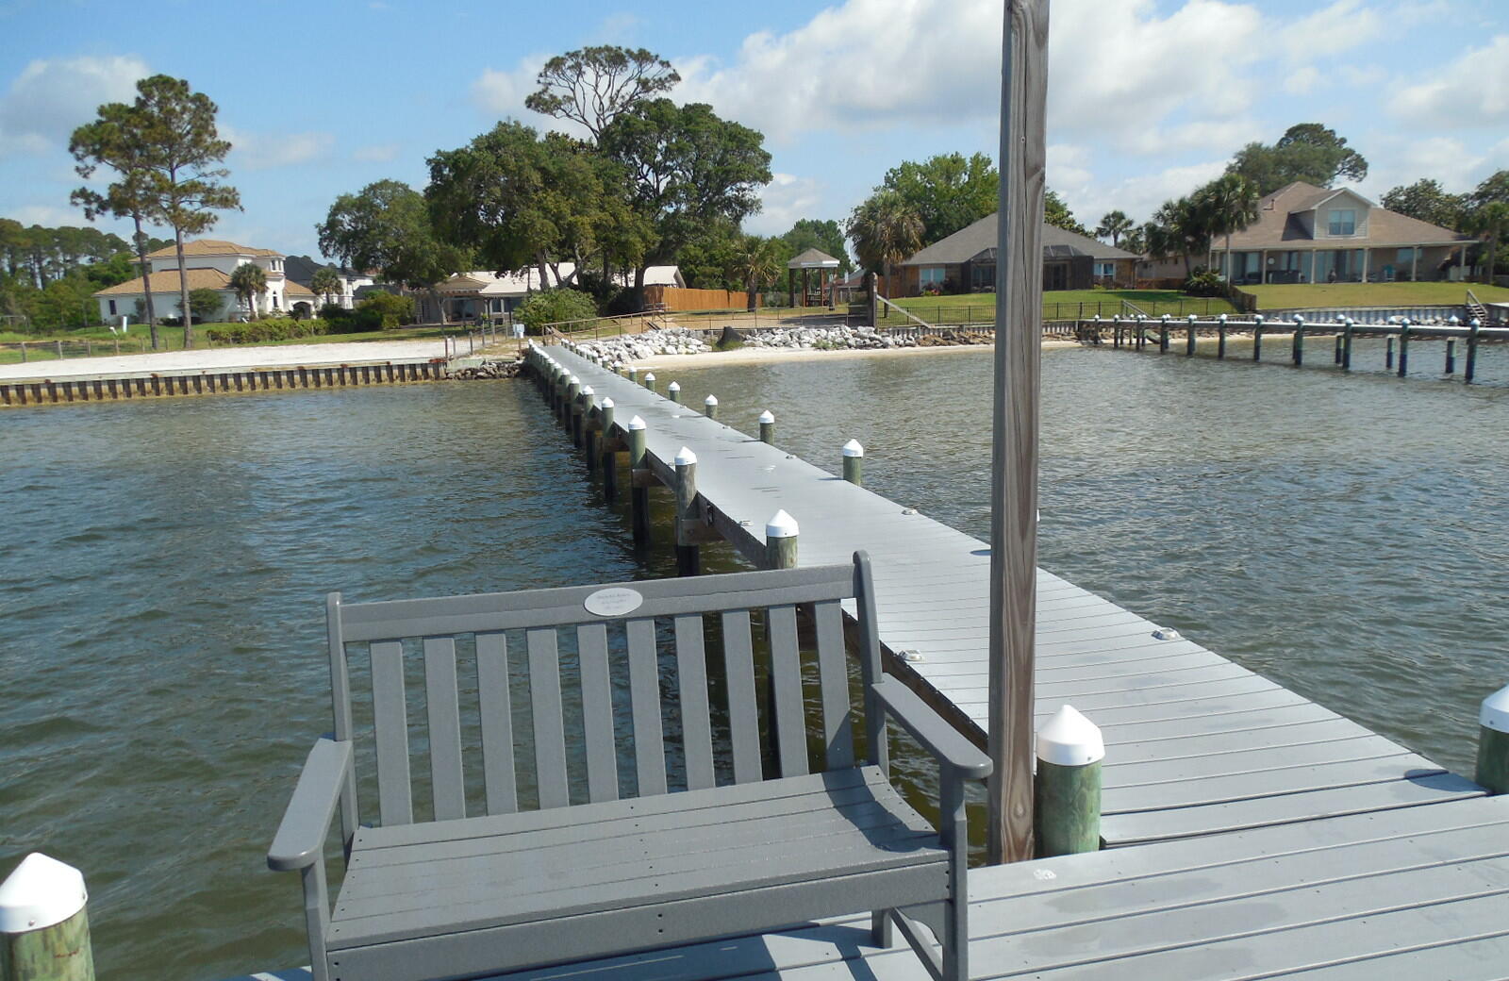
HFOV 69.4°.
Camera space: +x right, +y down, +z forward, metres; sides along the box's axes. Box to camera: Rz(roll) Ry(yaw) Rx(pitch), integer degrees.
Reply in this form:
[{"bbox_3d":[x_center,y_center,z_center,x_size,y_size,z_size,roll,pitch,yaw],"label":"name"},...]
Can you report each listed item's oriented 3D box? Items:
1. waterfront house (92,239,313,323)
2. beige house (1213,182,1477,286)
[{"bbox_3d":[-55.125,-20.930,109.000,17.000,8.300,12.500,5,11,32],"label":"waterfront house"},{"bbox_3d":[44.750,-20.673,87.666,19.400,8.050,14.000,0,10,9],"label":"beige house"}]

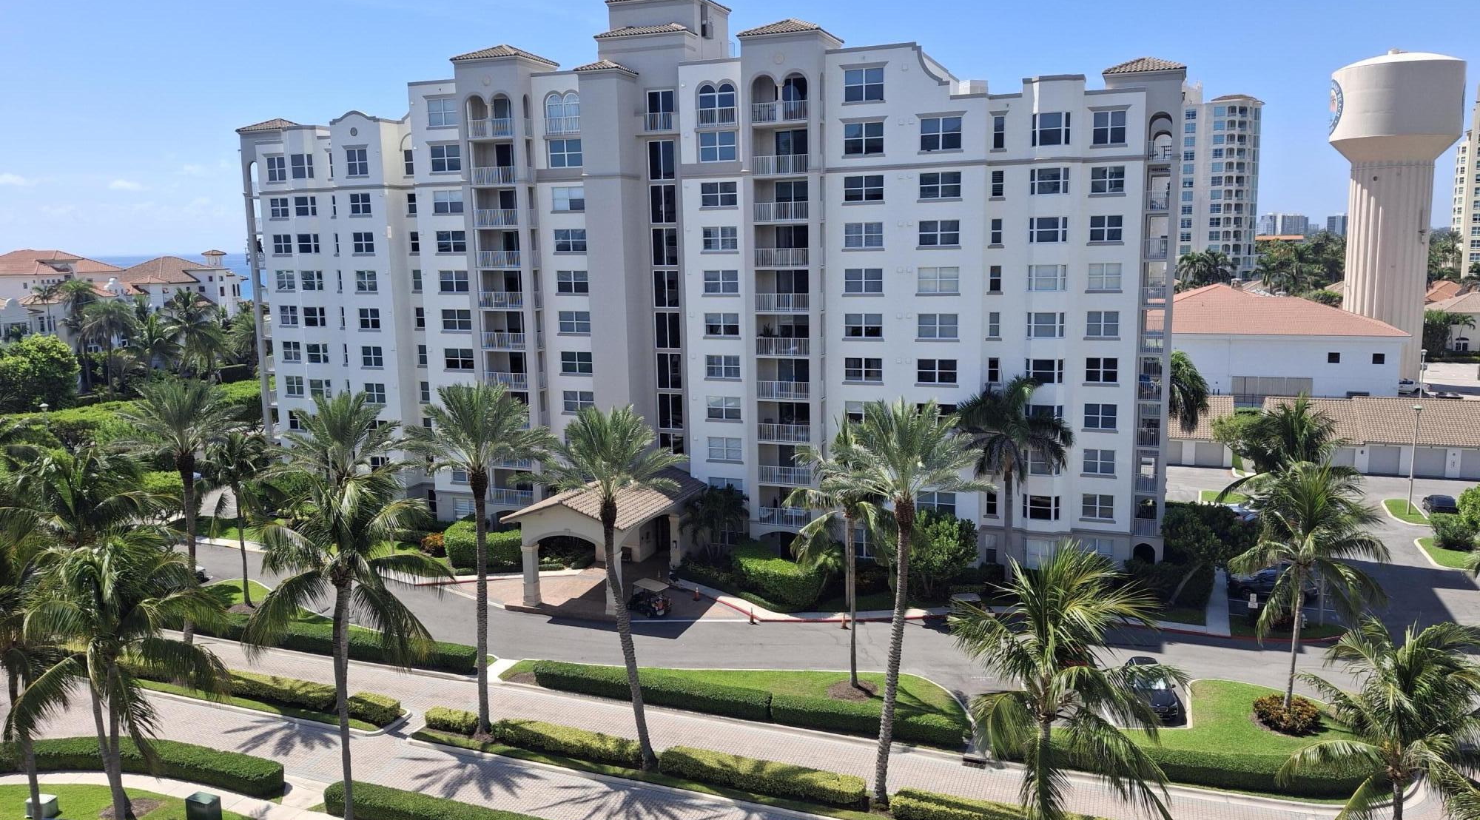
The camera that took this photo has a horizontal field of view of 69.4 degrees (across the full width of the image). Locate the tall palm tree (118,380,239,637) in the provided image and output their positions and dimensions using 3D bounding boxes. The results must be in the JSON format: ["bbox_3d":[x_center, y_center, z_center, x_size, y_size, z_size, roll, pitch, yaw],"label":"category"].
[{"bbox_3d":[-29.286,6.449,56.355,6.373,16.535,6.373,-1,9,0],"label":"tall palm tree"}]

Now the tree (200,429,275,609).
[{"bbox_3d":[-31.893,7.003,68.485,4.777,11.747,4.777,-1,9,0],"label":"tree"}]

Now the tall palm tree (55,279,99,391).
[{"bbox_3d":[-97.556,-10.157,156.019,6.500,17.200,6.500,-1,9,0],"label":"tall palm tree"}]

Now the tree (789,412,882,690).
[{"bbox_3d":[4.799,7.093,52.382,5.000,13.620,5.000,-1,9,0],"label":"tree"}]

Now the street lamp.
[{"bbox_3d":[49.496,3.669,78.258,0.660,8.050,0.660,-1,9,0],"label":"street lamp"}]

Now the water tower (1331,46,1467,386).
[{"bbox_3d":[90.291,-26.146,148.775,15.732,45.966,15.732,4,11,31],"label":"water tower"}]

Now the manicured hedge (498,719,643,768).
[{"bbox_3d":[-7.424,14.684,47.447,6.890,0.720,1.400,2,10,21],"label":"manicured hedge"}]

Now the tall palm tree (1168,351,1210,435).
[{"bbox_3d":[33.038,1.316,83.390,6.400,11.800,6.400,-1,9,0],"label":"tall palm tree"}]

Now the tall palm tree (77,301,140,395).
[{"bbox_3d":[-85.998,-8.292,146.000,7.500,13.300,7.270,-1,9,0],"label":"tall palm tree"}]

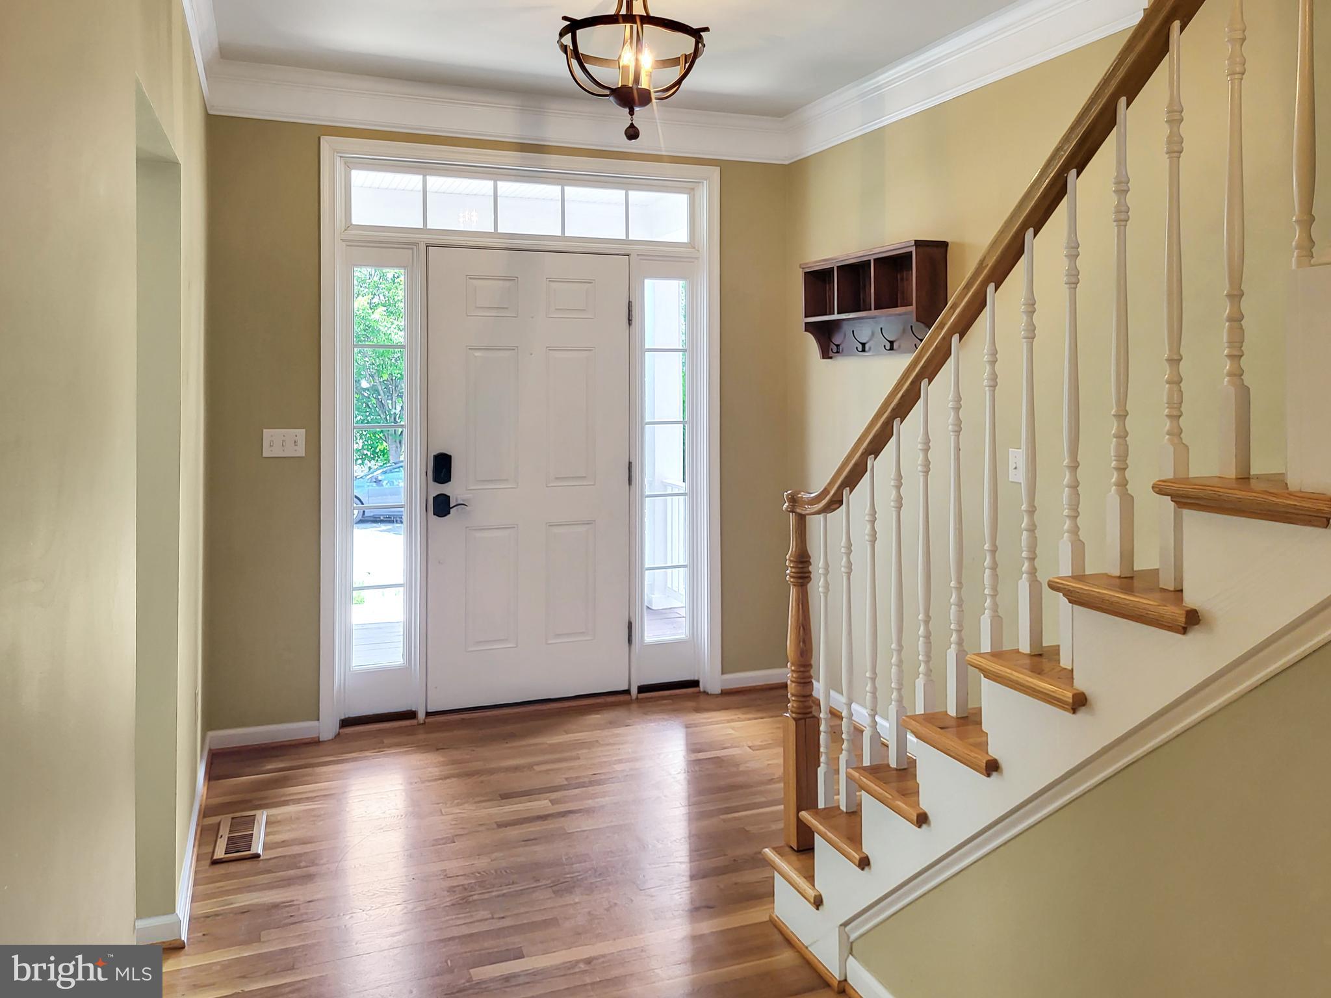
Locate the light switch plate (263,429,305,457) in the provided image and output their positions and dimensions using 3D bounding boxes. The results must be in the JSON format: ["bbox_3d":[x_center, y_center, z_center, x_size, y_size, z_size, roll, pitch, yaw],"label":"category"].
[{"bbox_3d":[-1.567,-0.229,4.116,0.163,0.115,0.012,-2,5,-21],"label":"light switch plate"}]

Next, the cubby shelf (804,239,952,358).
[{"bbox_3d":[0.837,-0.792,4.129,0.155,0.425,0.882,-2,6,-20],"label":"cubby shelf"}]

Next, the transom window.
[{"bbox_3d":[-0.608,-1.313,4.518,1.566,0.250,0.050,-2,5,-21],"label":"transom window"}]

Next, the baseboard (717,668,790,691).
[{"bbox_3d":[0.440,0.881,4.867,0.369,0.081,0.016,-2,5,-21],"label":"baseboard"}]

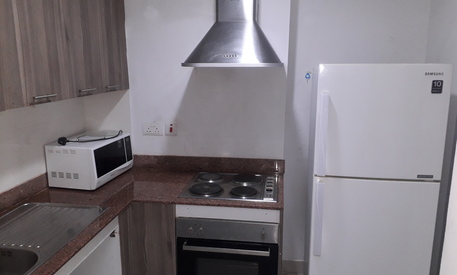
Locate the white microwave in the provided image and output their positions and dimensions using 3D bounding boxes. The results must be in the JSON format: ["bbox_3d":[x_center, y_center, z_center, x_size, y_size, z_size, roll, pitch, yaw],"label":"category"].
[{"bbox_3d":[-0.935,0.151,2.460,0.347,0.270,0.470,2,12,12],"label":"white microwave"}]

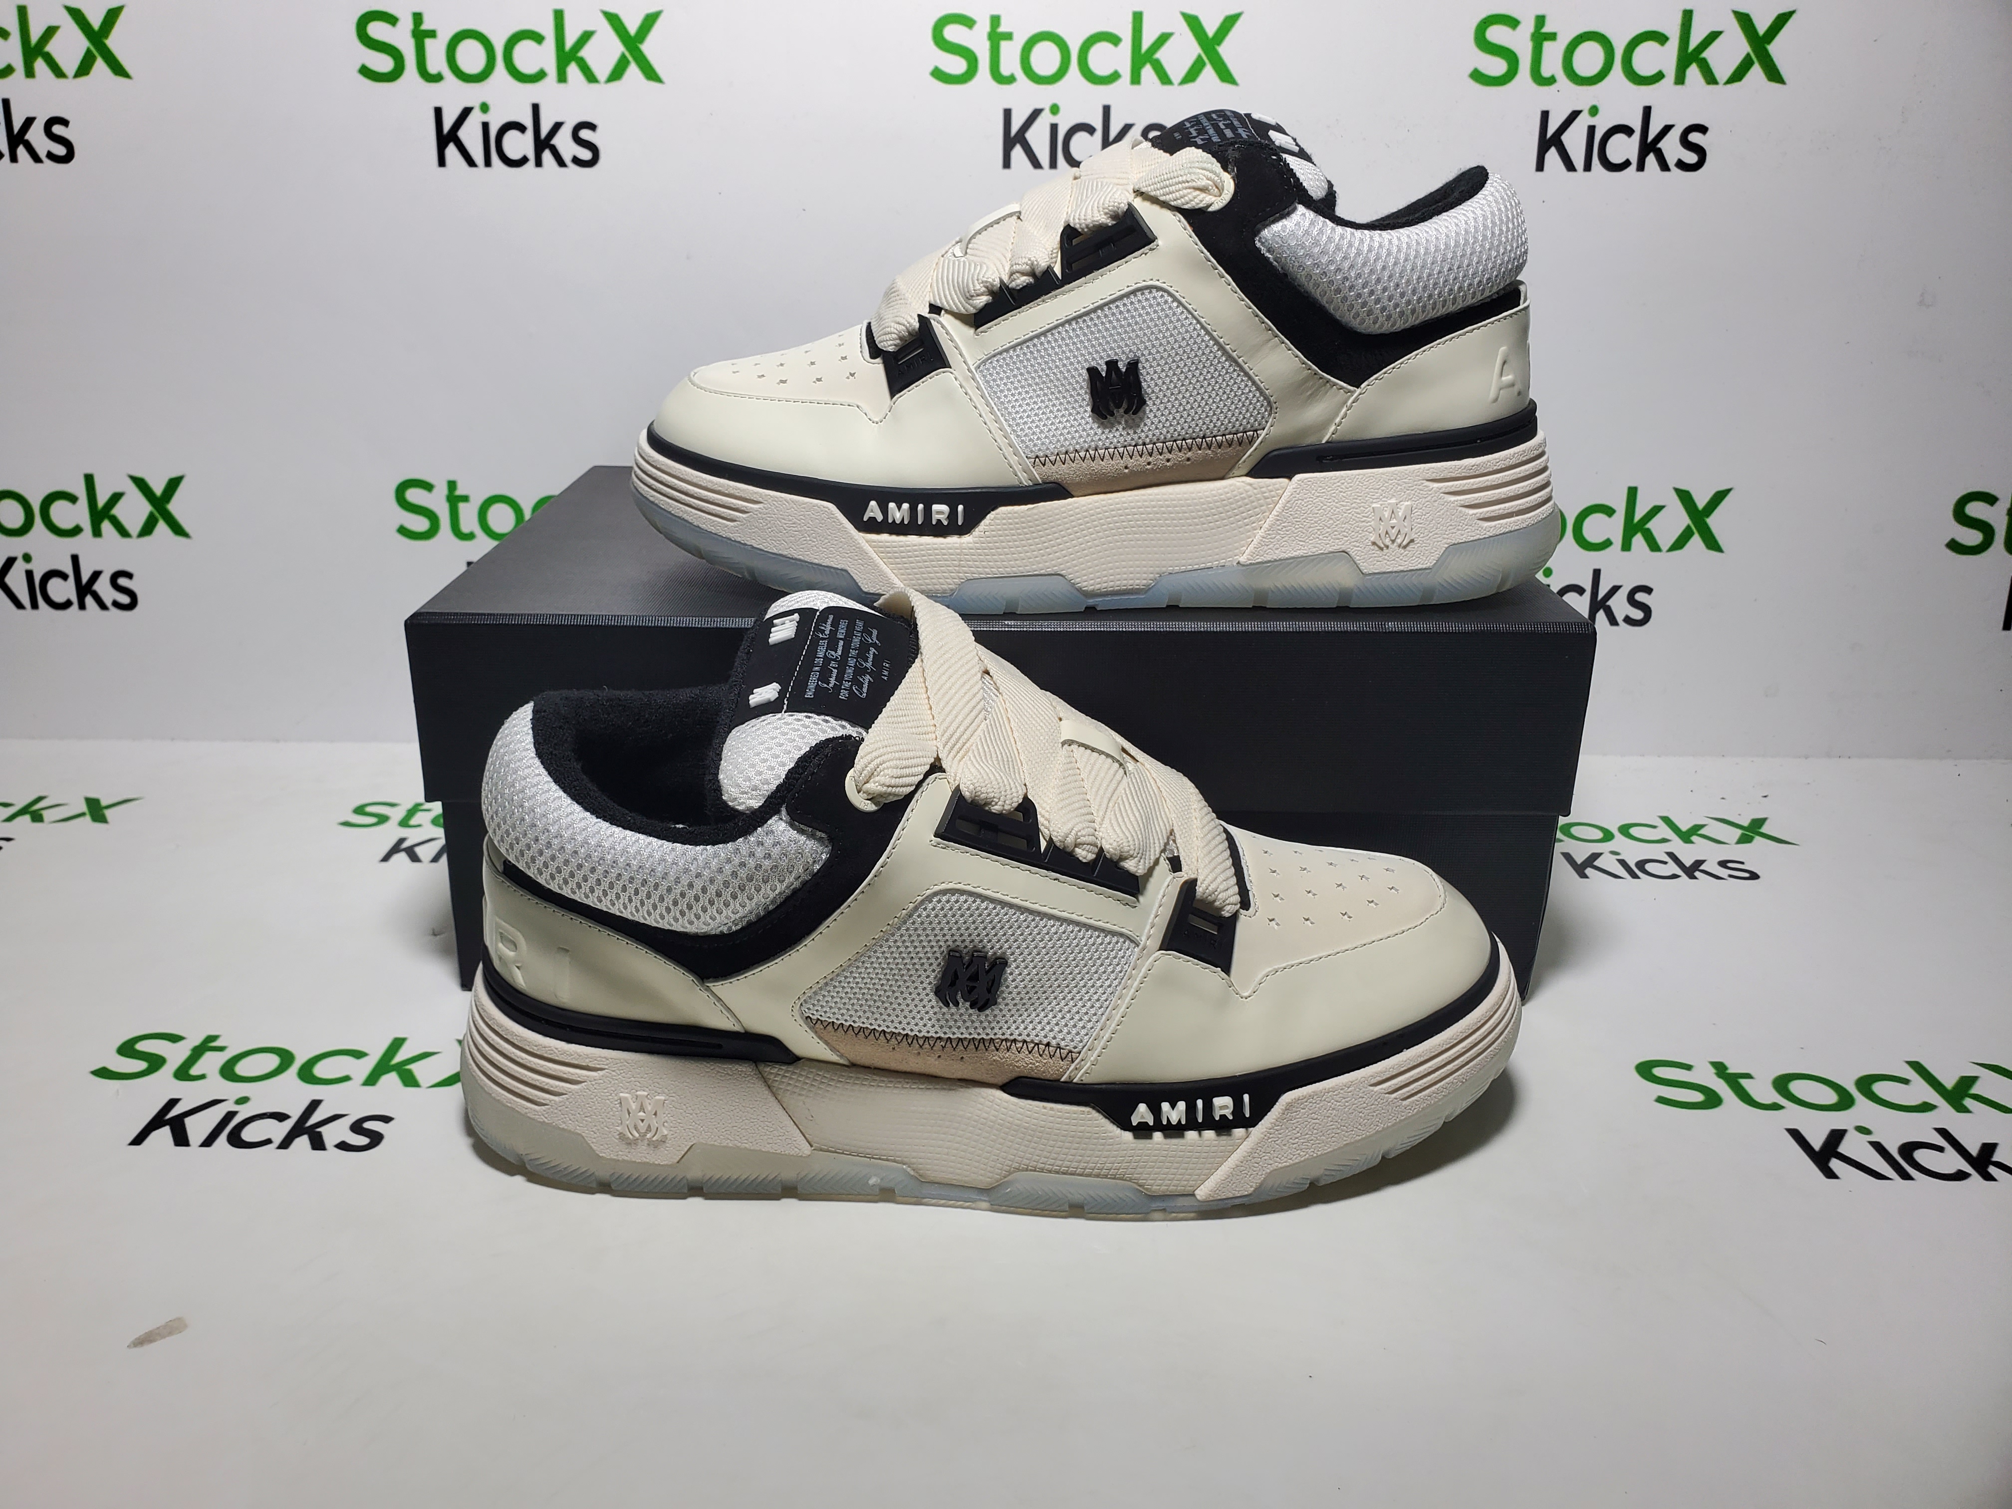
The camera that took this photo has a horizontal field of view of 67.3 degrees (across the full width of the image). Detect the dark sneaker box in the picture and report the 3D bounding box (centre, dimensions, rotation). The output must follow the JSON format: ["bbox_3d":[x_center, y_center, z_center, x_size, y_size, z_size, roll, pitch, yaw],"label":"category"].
[{"bbox_3d":[-0.002,-0.022,0.587,0.360,0.132,0.233,1,22,0],"label":"dark sneaker box"}]

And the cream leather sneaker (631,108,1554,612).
[{"bbox_3d":[0.030,-0.131,0.487,0.309,0.146,0.116,0,22,-1],"label":"cream leather sneaker"}]

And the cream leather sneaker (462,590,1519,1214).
[{"bbox_3d":[-0.001,0.036,0.422,0.309,0.146,0.116,0,22,-2],"label":"cream leather sneaker"}]

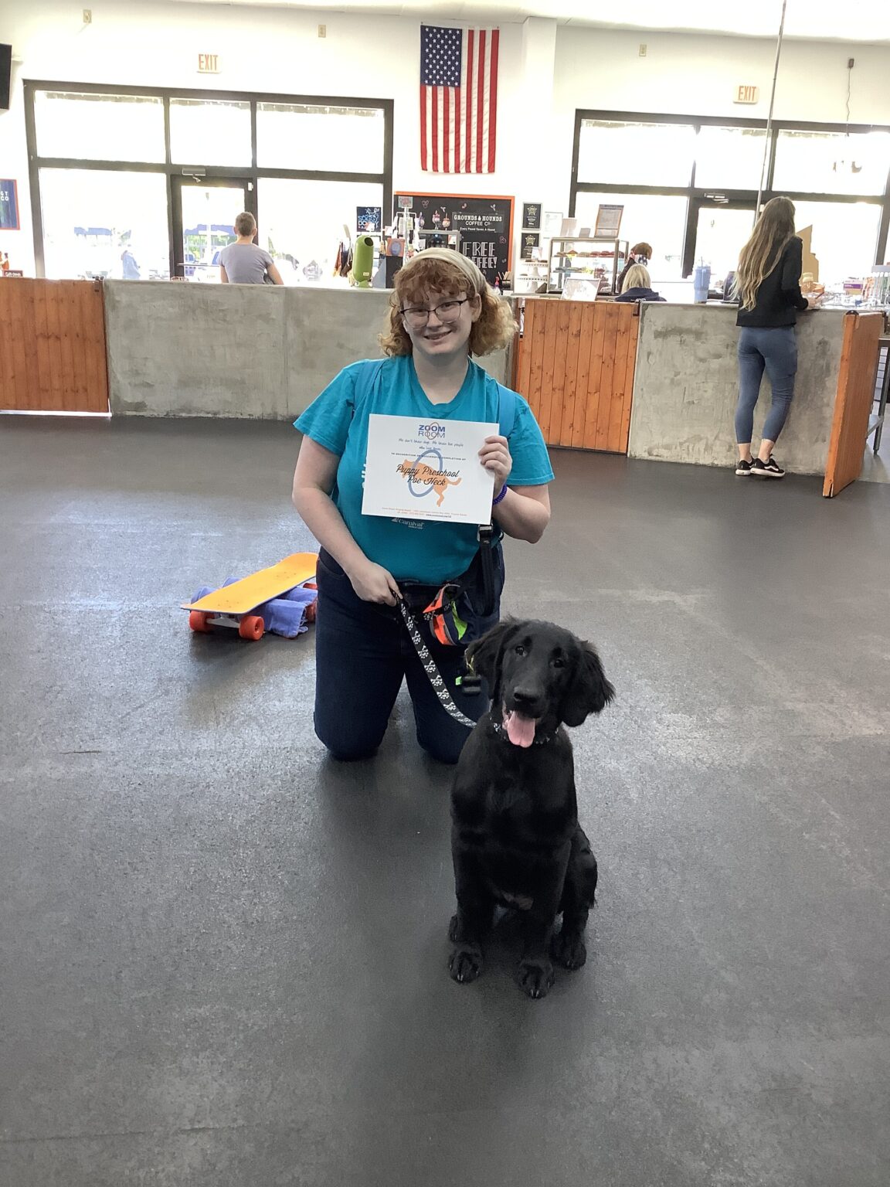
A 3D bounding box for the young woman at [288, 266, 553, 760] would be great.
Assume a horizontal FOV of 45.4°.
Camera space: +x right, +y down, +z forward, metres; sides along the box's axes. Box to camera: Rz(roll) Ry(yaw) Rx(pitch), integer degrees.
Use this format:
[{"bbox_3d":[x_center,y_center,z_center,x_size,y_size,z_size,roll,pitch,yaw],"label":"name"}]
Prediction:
[{"bbox_3d":[-0.047,-0.224,2.588,0.600,1.160,0.620,2,16,0],"label":"young woman"}]

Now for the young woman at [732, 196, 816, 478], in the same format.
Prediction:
[{"bbox_3d":[2.118,-1.637,6.843,0.460,1.690,0.420,13,19,33],"label":"young woman"}]

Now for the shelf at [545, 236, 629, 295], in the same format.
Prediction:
[{"bbox_3d":[1.150,-2.552,8.308,0.560,0.430,0.450,7,17,18],"label":"shelf"}]

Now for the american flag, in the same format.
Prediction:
[{"bbox_3d":[0.182,-5.502,11.897,0.890,1.500,0.040,1,16,-4],"label":"american flag"}]

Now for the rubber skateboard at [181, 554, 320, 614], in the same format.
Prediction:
[{"bbox_3d":[-0.596,0.011,3.586,0.200,0.125,0.700,7,17,18],"label":"rubber skateboard"}]

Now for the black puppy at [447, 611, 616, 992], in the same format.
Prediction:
[{"bbox_3d":[0.161,0.307,1.791,0.260,0.590,0.410,6,16,14],"label":"black puppy"}]

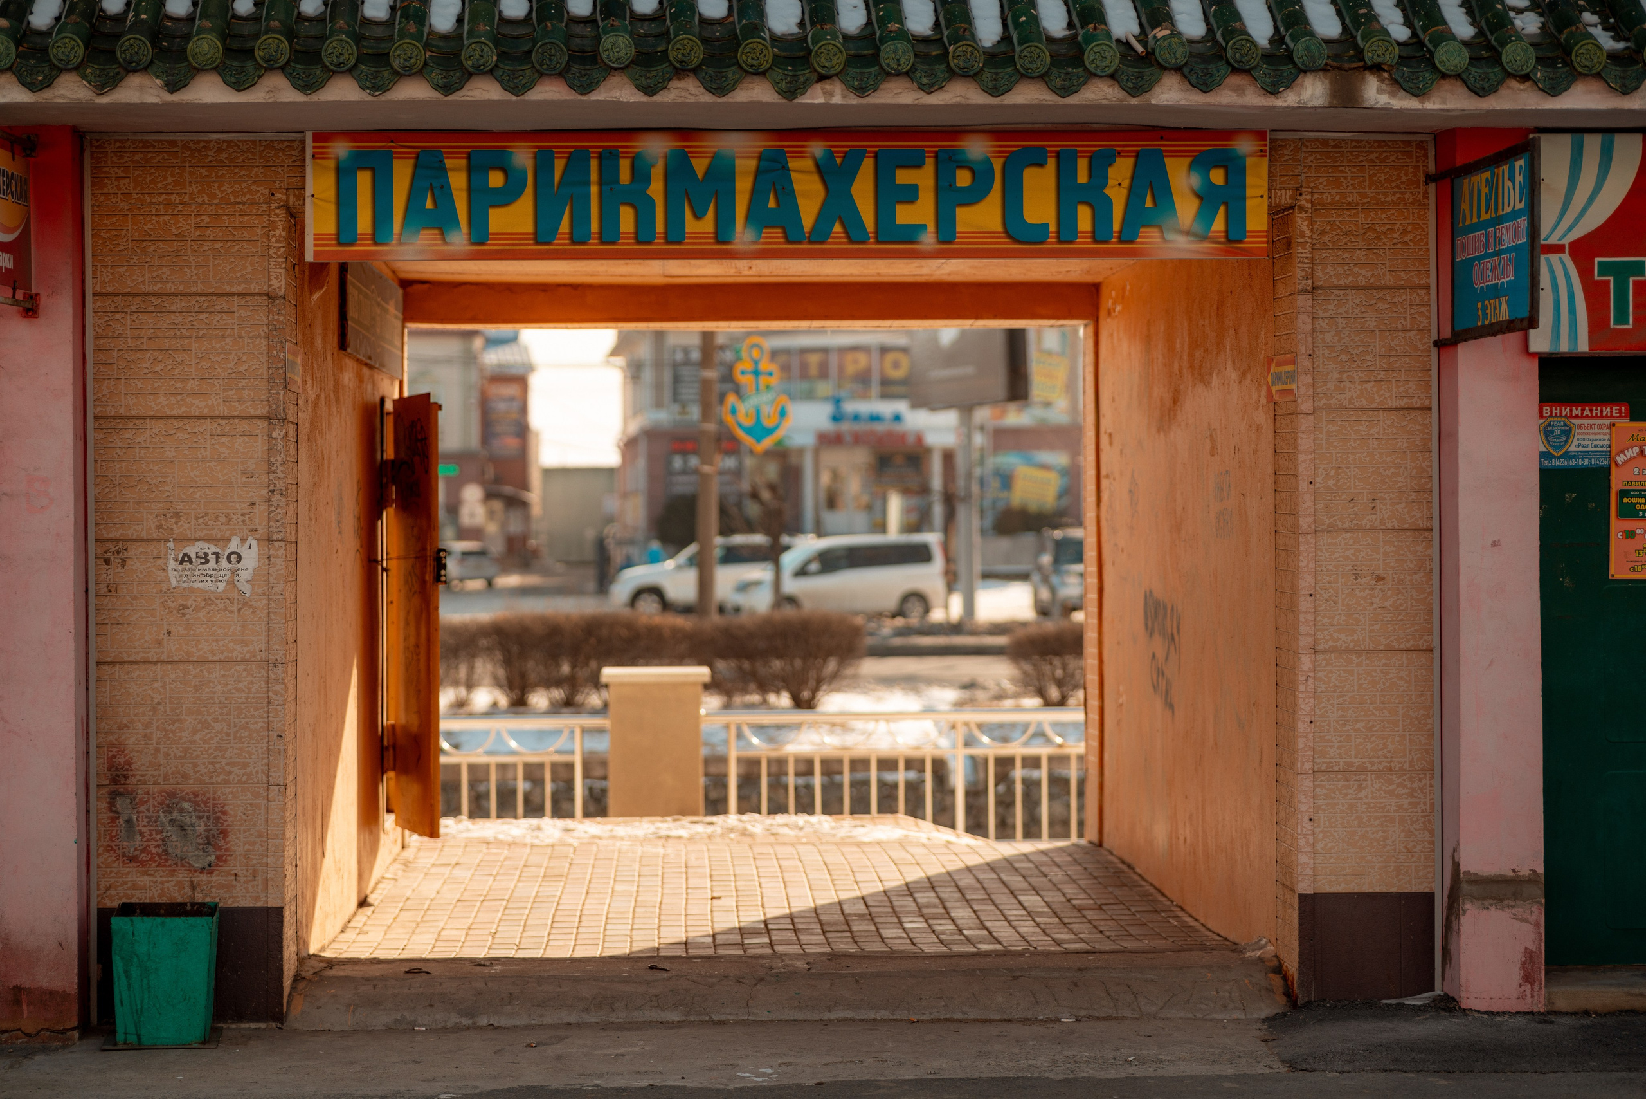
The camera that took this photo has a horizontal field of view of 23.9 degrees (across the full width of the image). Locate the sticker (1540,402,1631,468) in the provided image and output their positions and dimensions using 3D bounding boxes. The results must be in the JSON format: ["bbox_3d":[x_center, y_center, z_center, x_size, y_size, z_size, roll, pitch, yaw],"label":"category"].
[{"bbox_3d":[2.443,-0.364,12.452,0.292,0.210,0.010,-1,1,-3],"label":"sticker"}]

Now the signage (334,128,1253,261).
[{"bbox_3d":[-0.109,-1.099,12.105,3.000,0.404,0.030,-1,1,-3],"label":"signage"}]

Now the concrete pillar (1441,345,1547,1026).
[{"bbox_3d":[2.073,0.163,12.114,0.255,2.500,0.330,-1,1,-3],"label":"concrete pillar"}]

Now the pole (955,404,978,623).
[{"bbox_3d":[2.914,-0.693,79.000,0.330,4.400,0.330,0,0,-3],"label":"pole"}]

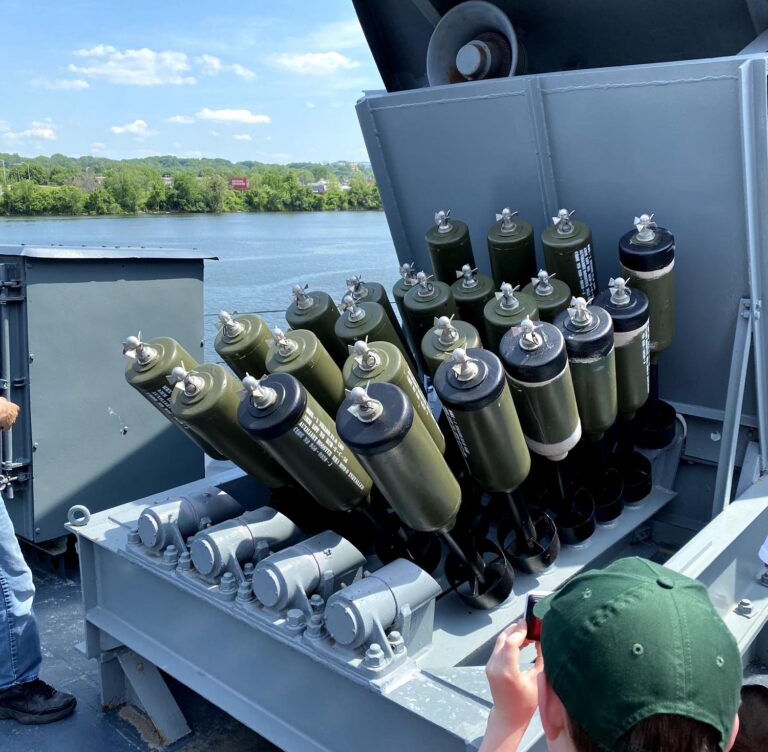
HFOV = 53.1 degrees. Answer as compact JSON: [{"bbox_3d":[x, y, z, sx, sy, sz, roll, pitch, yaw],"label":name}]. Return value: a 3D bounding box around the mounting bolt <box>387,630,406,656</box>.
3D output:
[{"bbox_3d":[0.029,0.644,1.865,0.048,0.046,0.048,12,17,41],"label":"mounting bolt"}]

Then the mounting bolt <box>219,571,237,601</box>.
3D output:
[{"bbox_3d":[-0.433,0.577,2.124,0.048,0.058,0.048,12,17,41],"label":"mounting bolt"}]

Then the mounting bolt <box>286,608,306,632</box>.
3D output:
[{"bbox_3d":[-0.224,0.624,1.969,0.048,0.037,0.048,12,17,41],"label":"mounting bolt"}]

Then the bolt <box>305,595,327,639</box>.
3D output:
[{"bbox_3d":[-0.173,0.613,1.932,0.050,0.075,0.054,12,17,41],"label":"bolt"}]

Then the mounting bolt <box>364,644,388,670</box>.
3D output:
[{"bbox_3d":[-0.019,0.656,1.806,0.048,0.048,0.048,12,17,41],"label":"mounting bolt"}]

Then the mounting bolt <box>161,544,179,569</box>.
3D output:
[{"bbox_3d":[-0.641,0.538,2.300,0.048,0.054,0.048,12,17,41],"label":"mounting bolt"}]

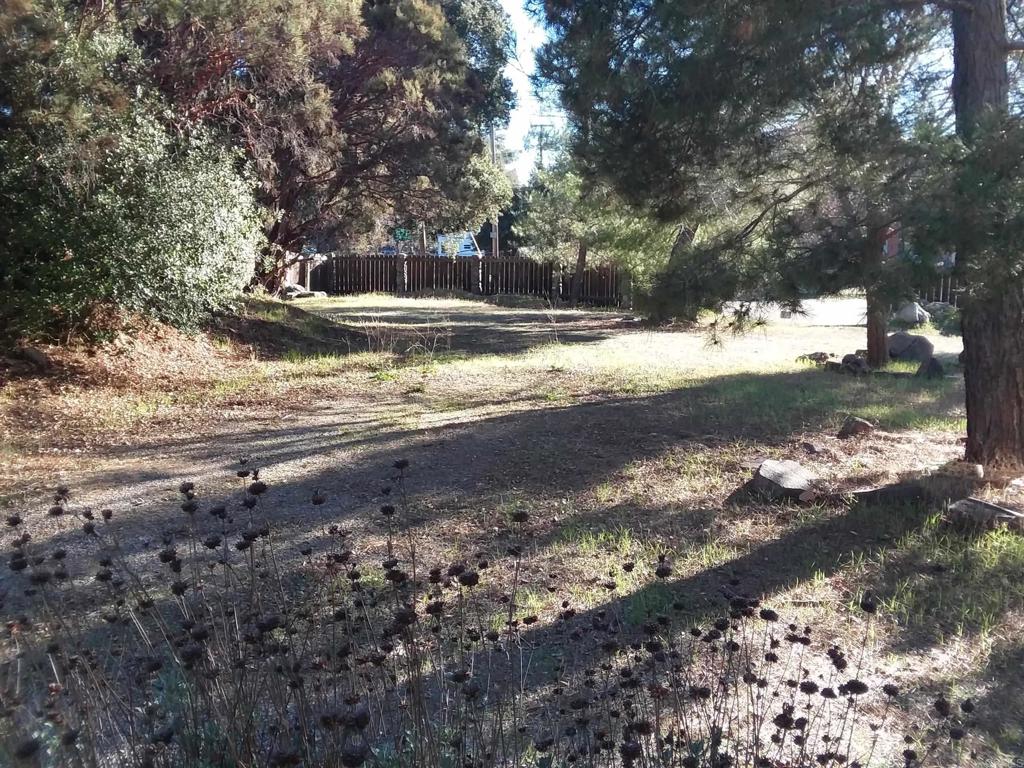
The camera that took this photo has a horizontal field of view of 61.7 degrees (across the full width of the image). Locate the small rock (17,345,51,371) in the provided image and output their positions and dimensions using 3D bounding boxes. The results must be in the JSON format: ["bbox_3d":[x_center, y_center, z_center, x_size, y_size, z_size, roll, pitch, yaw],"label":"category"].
[{"bbox_3d":[-5.354,-0.291,9.600,0.380,0.260,0.330,-5,10,-29],"label":"small rock"}]

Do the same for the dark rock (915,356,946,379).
[{"bbox_3d":[5.110,-0.202,10.500,0.360,0.240,0.300,4,10,26],"label":"dark rock"}]

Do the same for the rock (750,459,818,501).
[{"bbox_3d":[1.763,0.618,5.550,0.440,0.200,0.360,3,9,18],"label":"rock"}]

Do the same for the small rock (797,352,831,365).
[{"bbox_3d":[4.112,-0.348,11.700,0.450,0.160,0.320,3,10,19],"label":"small rock"}]

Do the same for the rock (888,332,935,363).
[{"bbox_3d":[5.713,-0.523,12.300,0.680,0.380,0.520,4,10,25],"label":"rock"}]

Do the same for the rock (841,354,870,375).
[{"bbox_3d":[4.324,-0.245,10.800,0.370,0.220,0.310,3,10,22],"label":"rock"}]

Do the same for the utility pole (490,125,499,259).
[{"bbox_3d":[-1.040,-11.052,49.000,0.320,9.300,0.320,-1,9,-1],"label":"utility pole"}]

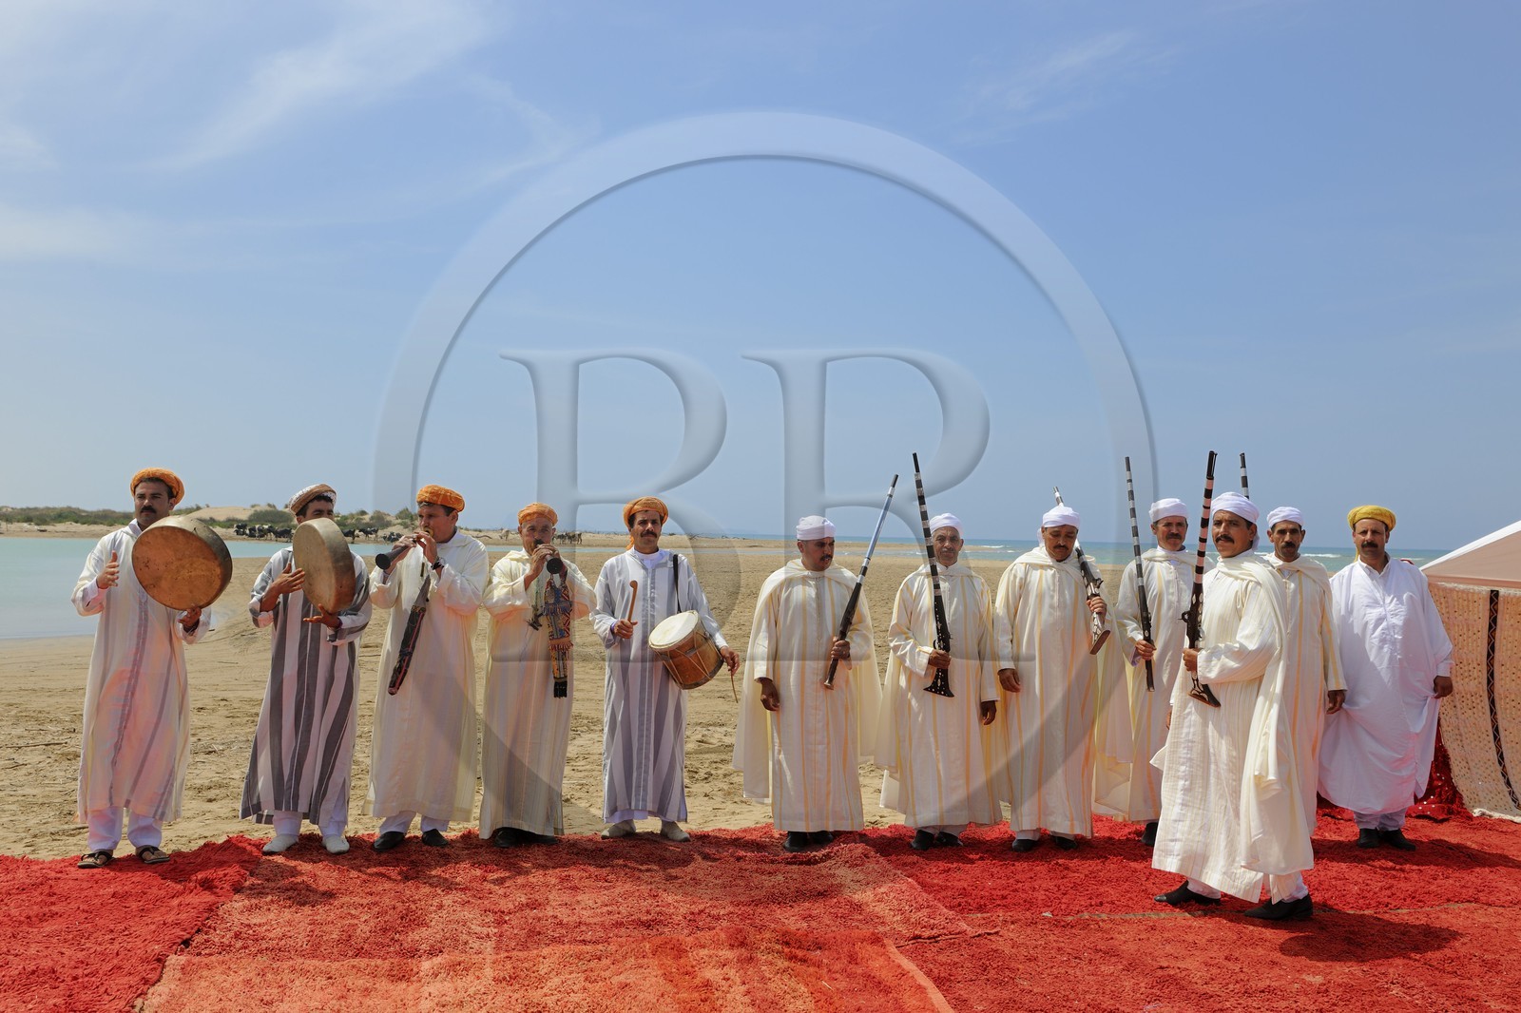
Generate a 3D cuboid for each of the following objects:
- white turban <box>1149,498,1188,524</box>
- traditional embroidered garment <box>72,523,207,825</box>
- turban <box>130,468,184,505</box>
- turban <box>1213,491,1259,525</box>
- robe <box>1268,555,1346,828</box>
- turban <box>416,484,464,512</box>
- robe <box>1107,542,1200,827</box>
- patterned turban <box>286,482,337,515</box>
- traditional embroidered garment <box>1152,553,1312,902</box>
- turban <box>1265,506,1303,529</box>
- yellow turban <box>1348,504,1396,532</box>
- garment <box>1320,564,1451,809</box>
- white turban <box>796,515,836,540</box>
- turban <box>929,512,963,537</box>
[{"bbox_3d":[2.154,0.019,6.900,0.205,0.130,0.235,1,-5,6],"label":"white turban"},{"bbox_3d":[-2.840,0.751,6.000,0.570,1.355,0.420,1,-1,-12],"label":"traditional embroidered garment"},{"bbox_3d":[-2.806,-0.097,6.080,0.230,0.165,0.250,1,-1,-2],"label":"turban"},{"bbox_3d":[2.040,0.005,5.620,0.220,0.140,0.190,2,-2,-38],"label":"turban"},{"bbox_3d":[2.715,0.957,6.700,0.580,1.420,0.420,1,-1,22],"label":"robe"},{"bbox_3d":[-1.595,-0.038,6.520,0.220,0.115,0.240,0,-14,30],"label":"turban"},{"bbox_3d":[2.139,0.926,6.900,0.640,1.410,0.400,1,-1,10],"label":"robe"},{"bbox_3d":[-2.186,-0.035,6.380,0.220,0.120,0.245,2,-18,-42],"label":"patterned turban"},{"bbox_3d":[2.031,0.924,5.630,0.580,1.460,0.600,2,-1,-30],"label":"traditional embroidered garment"},{"bbox_3d":[2.759,0.056,6.900,0.198,0.115,0.225,1,-6,20],"label":"turban"},{"bbox_3d":[3.210,0.062,6.880,0.235,0.150,0.250,1,-1,24],"label":"yellow turban"},{"bbox_3d":[3.288,0.926,6.880,0.660,1.340,0.420,1,-1,21],"label":"garment"},{"bbox_3d":[0.281,0.106,6.660,0.200,0.125,0.220,1,-1,0],"label":"white turban"},{"bbox_3d":[0.963,0.096,6.800,0.185,0.125,0.225,1,-5,13],"label":"turban"}]

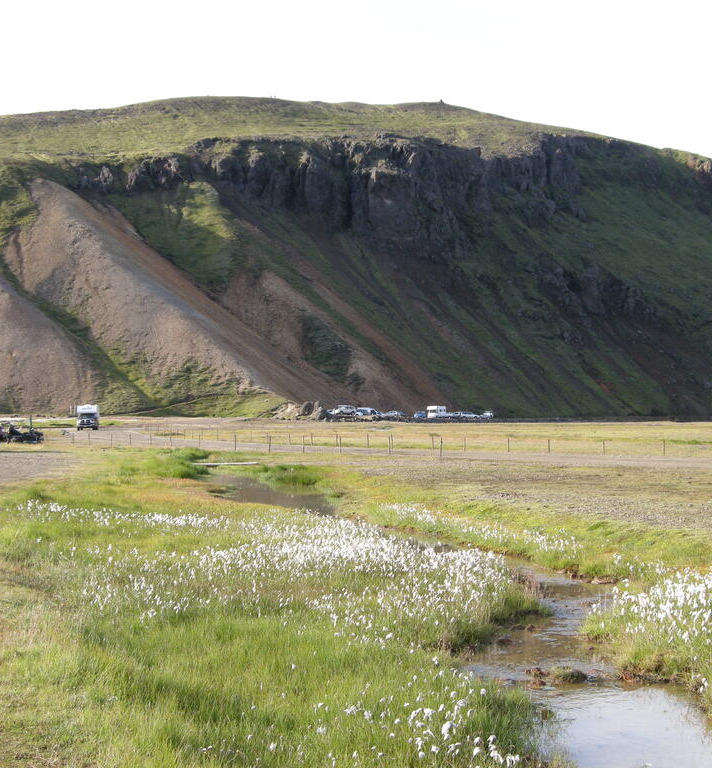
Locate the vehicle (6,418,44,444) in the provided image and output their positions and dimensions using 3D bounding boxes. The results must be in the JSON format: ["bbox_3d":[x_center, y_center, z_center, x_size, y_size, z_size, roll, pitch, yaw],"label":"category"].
[{"bbox_3d":[-18.800,2.810,78.700,2.350,1.200,0.900,0,-1,-13],"label":"vehicle"}]

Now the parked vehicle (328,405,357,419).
[{"bbox_3d":[-1.950,5.050,265.000,4.500,1.850,1.820,1,-2,-32],"label":"parked vehicle"}]

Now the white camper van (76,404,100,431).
[{"bbox_3d":[-32.150,4.020,167.000,2.300,3.000,6.200,0,-1,-6],"label":"white camper van"}]

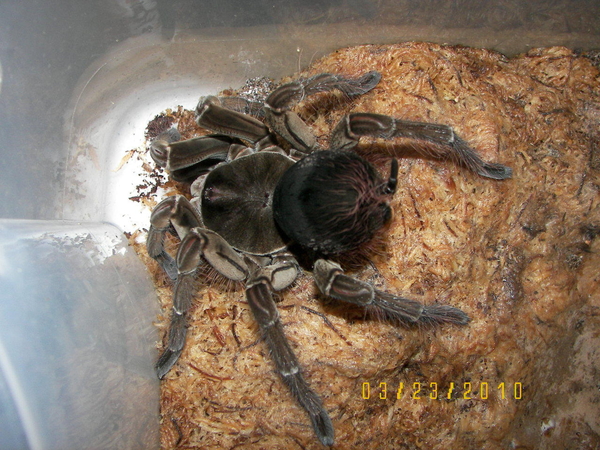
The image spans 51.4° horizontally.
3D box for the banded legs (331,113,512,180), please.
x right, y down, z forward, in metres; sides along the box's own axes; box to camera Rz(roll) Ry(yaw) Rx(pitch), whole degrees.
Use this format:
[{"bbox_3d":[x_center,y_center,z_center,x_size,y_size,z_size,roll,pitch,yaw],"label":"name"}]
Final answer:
[{"bbox_3d":[0.040,-0.026,0.199,0.063,0.021,0.014,4,71,0],"label":"banded legs"}]

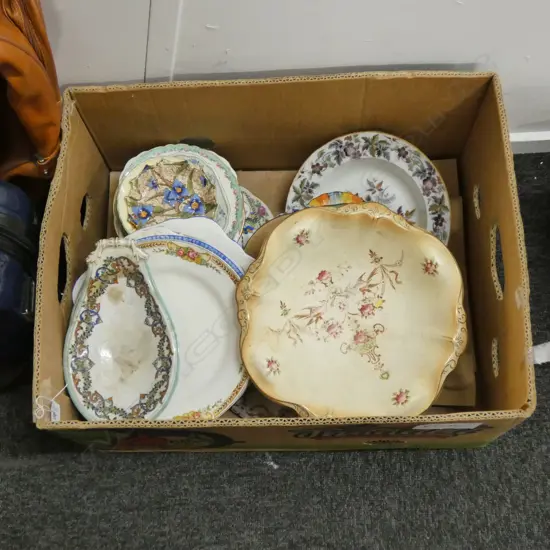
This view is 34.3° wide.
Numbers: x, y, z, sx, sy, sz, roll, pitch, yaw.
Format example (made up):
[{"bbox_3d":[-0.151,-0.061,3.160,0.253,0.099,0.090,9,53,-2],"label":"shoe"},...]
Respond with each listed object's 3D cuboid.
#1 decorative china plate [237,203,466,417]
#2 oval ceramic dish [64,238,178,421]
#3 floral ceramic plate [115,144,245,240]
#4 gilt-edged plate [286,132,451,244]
[{"bbox_3d":[0.092,0.050,1.068,0.275,0.033,0.274,-1,83,5],"label":"decorative china plate"},{"bbox_3d":[-0.179,0.072,1.055,0.132,0.055,0.221,-2,79,-3],"label":"oval ceramic dish"},{"bbox_3d":[-0.130,-0.092,1.210,0.178,0.040,0.178,-1,72,2],"label":"floral ceramic plate"},{"bbox_3d":[0.120,-0.076,1.156,0.215,0.030,0.215,0,90,0],"label":"gilt-edged plate"}]

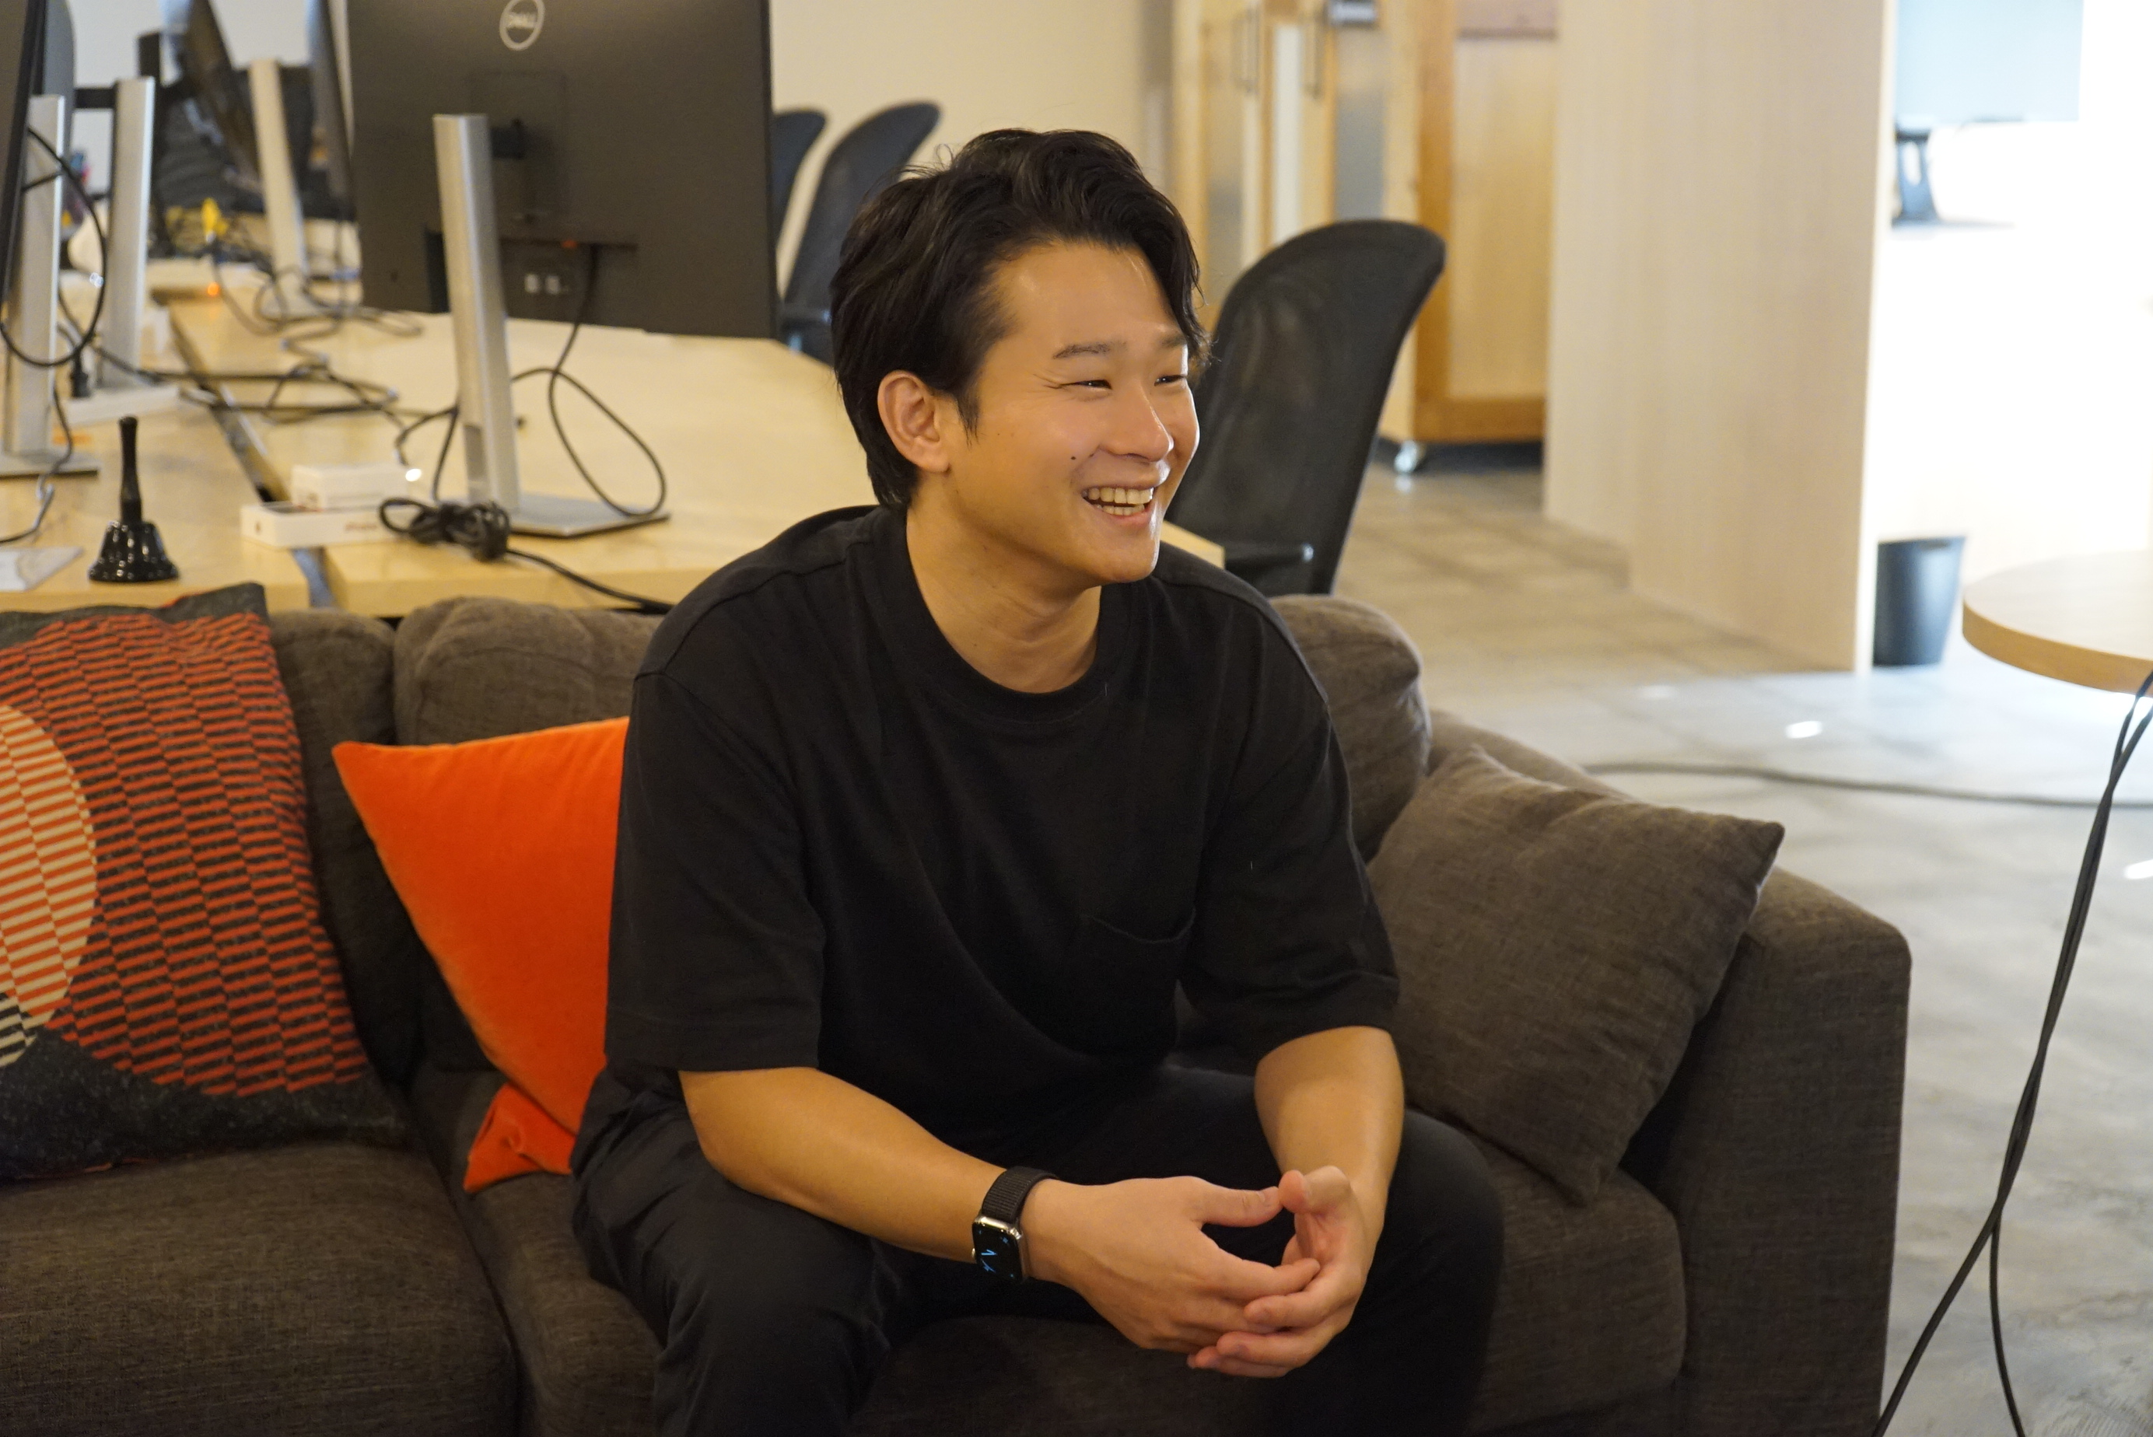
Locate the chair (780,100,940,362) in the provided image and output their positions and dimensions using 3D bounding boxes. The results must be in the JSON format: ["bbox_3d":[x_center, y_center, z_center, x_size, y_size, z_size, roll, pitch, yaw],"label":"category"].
[{"bbox_3d":[-0.557,-0.525,5.970,0.600,1.014,0.600,-4,13,-17],"label":"chair"}]

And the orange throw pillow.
[{"bbox_3d":[-0.295,0.152,2.537,0.400,0.365,0.140,-10,-19,-19],"label":"orange throw pillow"}]

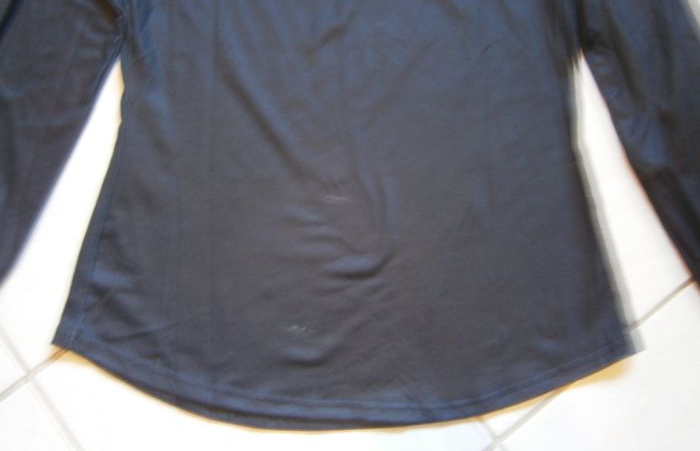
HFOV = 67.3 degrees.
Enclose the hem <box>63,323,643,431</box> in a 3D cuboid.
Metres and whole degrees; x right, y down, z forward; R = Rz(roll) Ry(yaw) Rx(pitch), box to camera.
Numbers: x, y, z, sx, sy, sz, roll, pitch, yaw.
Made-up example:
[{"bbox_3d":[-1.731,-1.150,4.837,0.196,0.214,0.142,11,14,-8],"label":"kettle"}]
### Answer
[{"bbox_3d":[-0.004,0.132,0.462,0.522,0.020,0.092,0,81,0],"label":"hem"}]

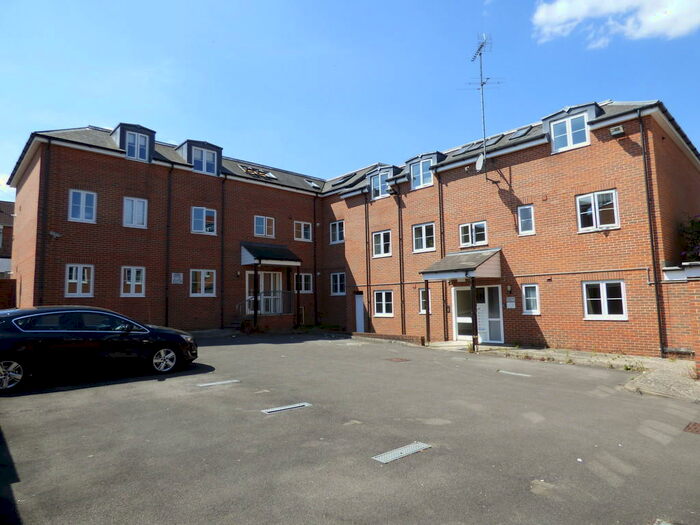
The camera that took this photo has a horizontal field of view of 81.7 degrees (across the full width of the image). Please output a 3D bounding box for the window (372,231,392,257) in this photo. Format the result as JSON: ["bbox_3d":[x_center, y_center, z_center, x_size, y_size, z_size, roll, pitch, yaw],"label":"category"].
[{"bbox_3d":[1.444,-0.824,18.241,1.097,1.176,0.120,-7,-8,44],"label":"window"}]

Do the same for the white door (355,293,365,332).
[{"bbox_3d":[0.476,2.441,19.011,0.647,1.872,0.080,-7,-8,44],"label":"white door"}]

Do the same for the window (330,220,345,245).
[{"bbox_3d":[-0.634,-1.535,20.926,1.012,1.148,0.100,-6,-8,42],"label":"window"}]

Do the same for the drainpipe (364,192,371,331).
[{"bbox_3d":[0.791,-0.093,18.448,0.090,6.380,0.120,-6,-8,43],"label":"drainpipe"}]

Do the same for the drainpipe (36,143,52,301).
[{"bbox_3d":[-10.409,-0.897,13.748,0.107,6.715,0.100,4,-8,-41],"label":"drainpipe"}]

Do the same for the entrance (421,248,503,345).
[{"bbox_3d":[3.971,1.257,14.264,2.260,3.420,1.800,-6,-8,43],"label":"entrance"}]

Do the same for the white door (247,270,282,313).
[{"bbox_3d":[-4.060,1.445,19.191,1.934,2.042,0.100,4,-8,-41],"label":"white door"}]

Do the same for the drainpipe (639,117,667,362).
[{"bbox_3d":[8.441,-0.918,11.325,0.090,7.010,0.120,-6,-8,43],"label":"drainpipe"}]

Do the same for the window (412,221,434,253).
[{"bbox_3d":[3.074,-0.990,16.636,1.065,1.147,0.100,-6,-8,42],"label":"window"}]

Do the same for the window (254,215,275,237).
[{"bbox_3d":[-4.135,-1.692,19.627,1.150,1.040,0.110,4,-8,-42],"label":"window"}]

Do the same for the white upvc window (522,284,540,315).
[{"bbox_3d":[6.061,1.238,13.523,0.575,1.045,0.120,-7,-8,44],"label":"white upvc window"}]

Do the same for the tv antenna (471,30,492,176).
[{"bbox_3d":[4.886,-5.640,14.830,0.650,4.850,1.300,0,-6,-7],"label":"tv antenna"}]

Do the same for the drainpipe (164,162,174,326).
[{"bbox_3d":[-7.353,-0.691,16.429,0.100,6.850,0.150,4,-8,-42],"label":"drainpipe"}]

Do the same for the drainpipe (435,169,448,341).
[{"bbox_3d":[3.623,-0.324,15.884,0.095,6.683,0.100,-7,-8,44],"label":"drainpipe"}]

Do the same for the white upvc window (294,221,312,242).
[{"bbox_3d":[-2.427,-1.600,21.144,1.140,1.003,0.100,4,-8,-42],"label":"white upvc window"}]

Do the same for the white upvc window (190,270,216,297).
[{"bbox_3d":[-6.278,0.887,17.297,1.138,1.181,0.120,4,-8,-41],"label":"white upvc window"}]

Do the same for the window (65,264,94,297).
[{"bbox_3d":[-9.617,0.660,14.413,0.850,1.160,0.110,4,-8,-42],"label":"window"}]

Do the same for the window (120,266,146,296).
[{"bbox_3d":[-8.323,0.756,15.548,0.848,1.152,0.100,4,-8,-42],"label":"window"}]

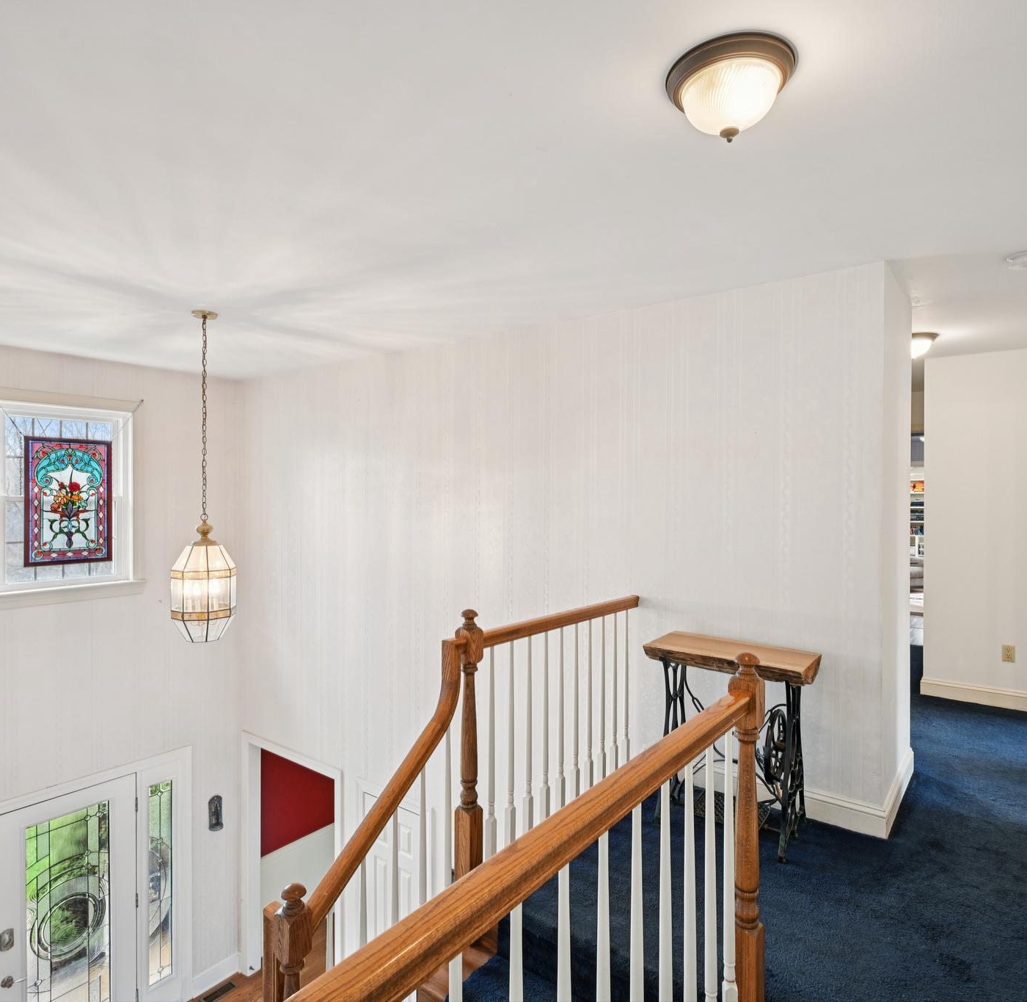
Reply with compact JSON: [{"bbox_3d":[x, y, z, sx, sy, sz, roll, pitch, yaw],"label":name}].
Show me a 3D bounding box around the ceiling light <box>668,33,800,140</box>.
[{"bbox_3d":[0.500,-0.915,1.551,0.291,0.160,0.291,0,1,0],"label":"ceiling light"}]

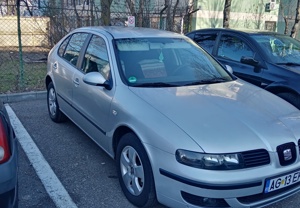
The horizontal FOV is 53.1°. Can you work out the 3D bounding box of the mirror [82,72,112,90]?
[{"bbox_3d":[-0.508,-0.228,2.884,0.220,0.150,0.160,-5,16,-24],"label":"mirror"}]

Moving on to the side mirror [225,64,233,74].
[{"bbox_3d":[0.969,-0.416,3.791,0.220,0.150,0.160,-10,19,-39],"label":"side mirror"}]

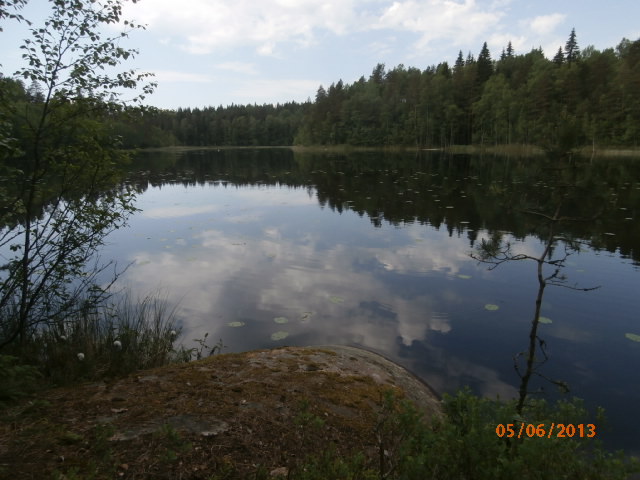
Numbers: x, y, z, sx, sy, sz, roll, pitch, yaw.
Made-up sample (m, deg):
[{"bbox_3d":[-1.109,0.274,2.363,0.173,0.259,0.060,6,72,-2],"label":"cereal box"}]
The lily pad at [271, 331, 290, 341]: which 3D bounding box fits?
[{"bbox_3d":[-0.412,0.976,4.585,0.170,0.013,0.230,3,13,12],"label":"lily pad"}]

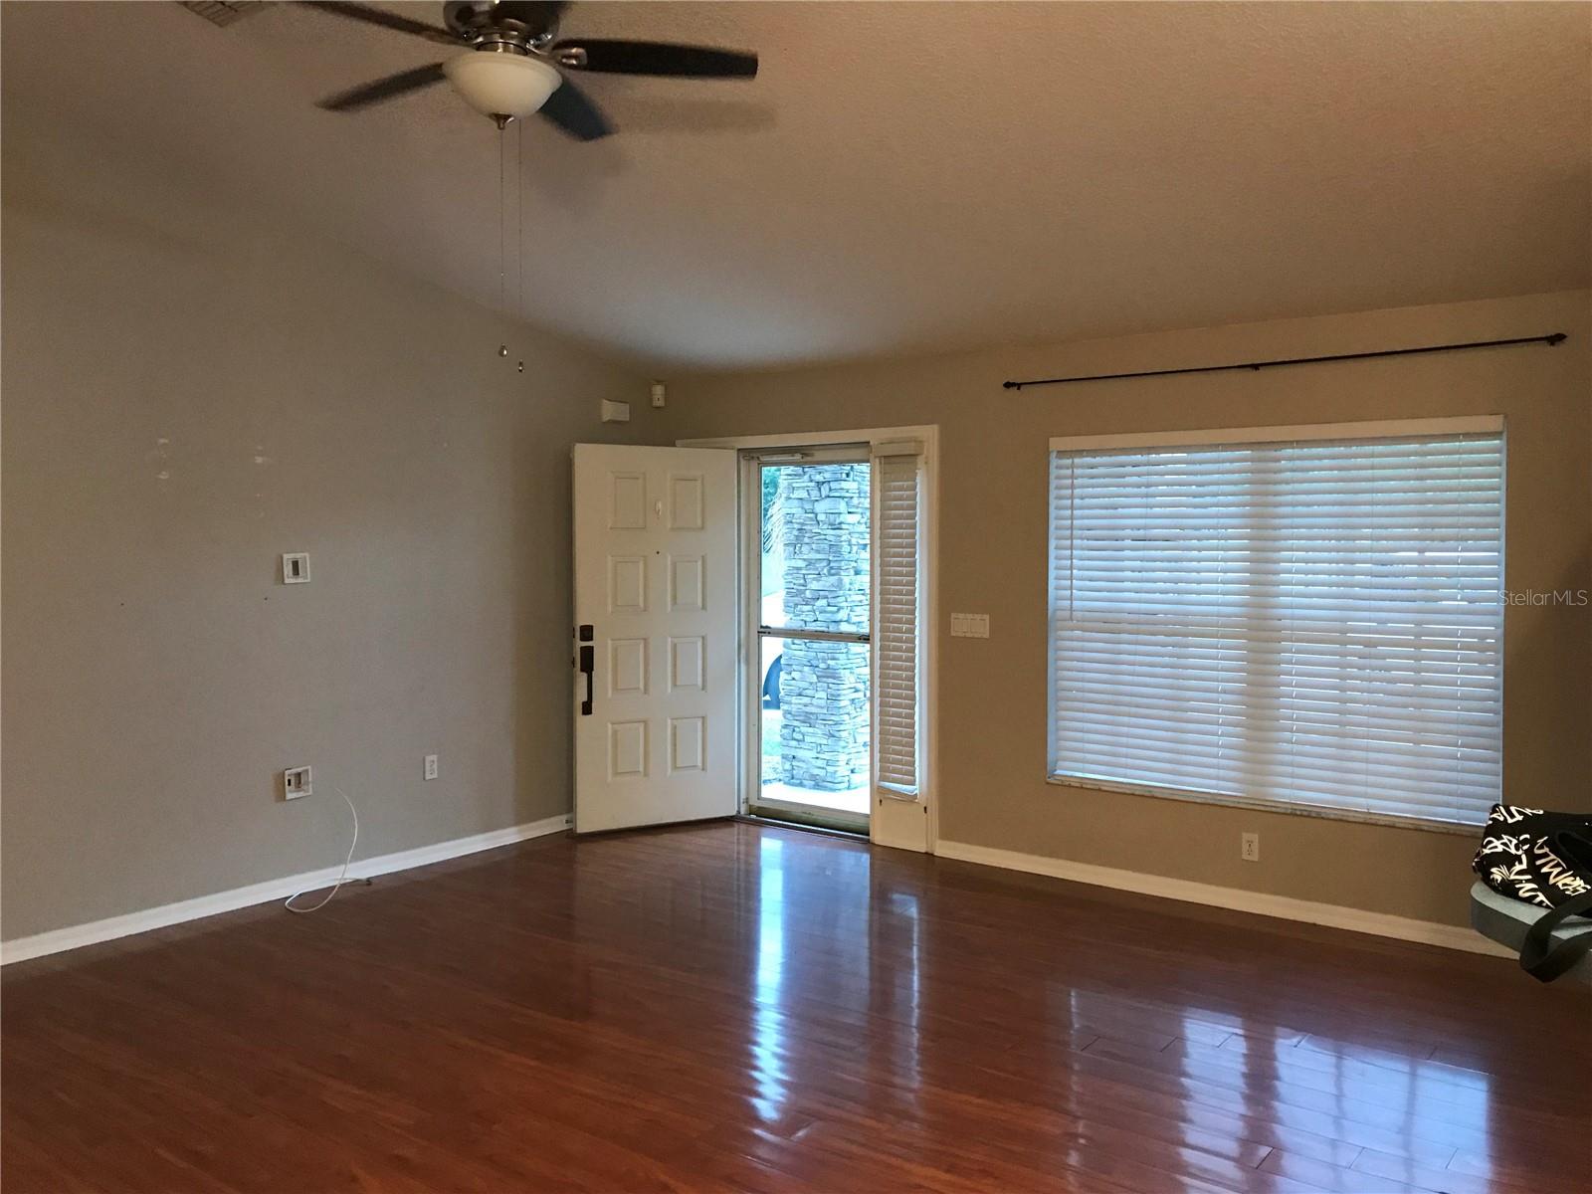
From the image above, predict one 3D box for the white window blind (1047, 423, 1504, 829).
[{"bbox_3d":[1.907,0.076,5.367,1.834,1.548,0.070,2,3,38],"label":"white window blind"}]

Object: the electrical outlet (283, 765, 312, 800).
[{"bbox_3d":[-2.194,0.824,5.689,0.020,0.130,0.128,2,3,38],"label":"electrical outlet"}]

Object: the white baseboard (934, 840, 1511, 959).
[{"bbox_3d":[1.679,1.272,5.559,2.512,0.083,0.015,2,3,38],"label":"white baseboard"}]

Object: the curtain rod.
[{"bbox_3d":[1.855,-0.942,5.264,2.248,0.050,0.080,2,3,38],"label":"curtain rod"}]

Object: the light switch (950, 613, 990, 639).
[{"bbox_3d":[0.833,0.140,6.167,0.207,0.114,0.010,2,3,38],"label":"light switch"}]

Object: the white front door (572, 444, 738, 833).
[{"bbox_3d":[-0.747,0.213,6.938,0.914,2.032,0.045,-1,3,-26],"label":"white front door"}]

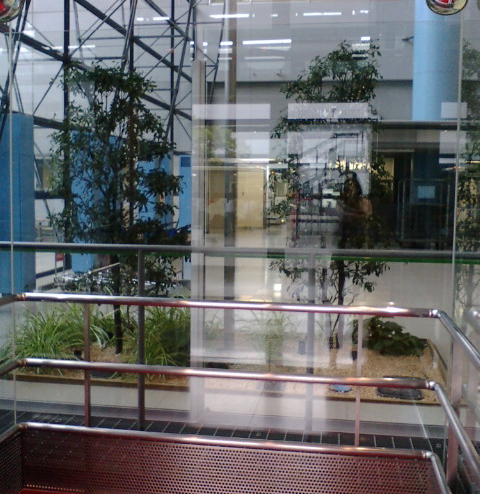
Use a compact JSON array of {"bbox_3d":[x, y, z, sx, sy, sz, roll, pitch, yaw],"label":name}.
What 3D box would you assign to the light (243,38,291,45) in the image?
[{"bbox_3d":[0.634,-4.822,15.200,1.150,0.080,0.200,1,4,9],"label":"light"}]

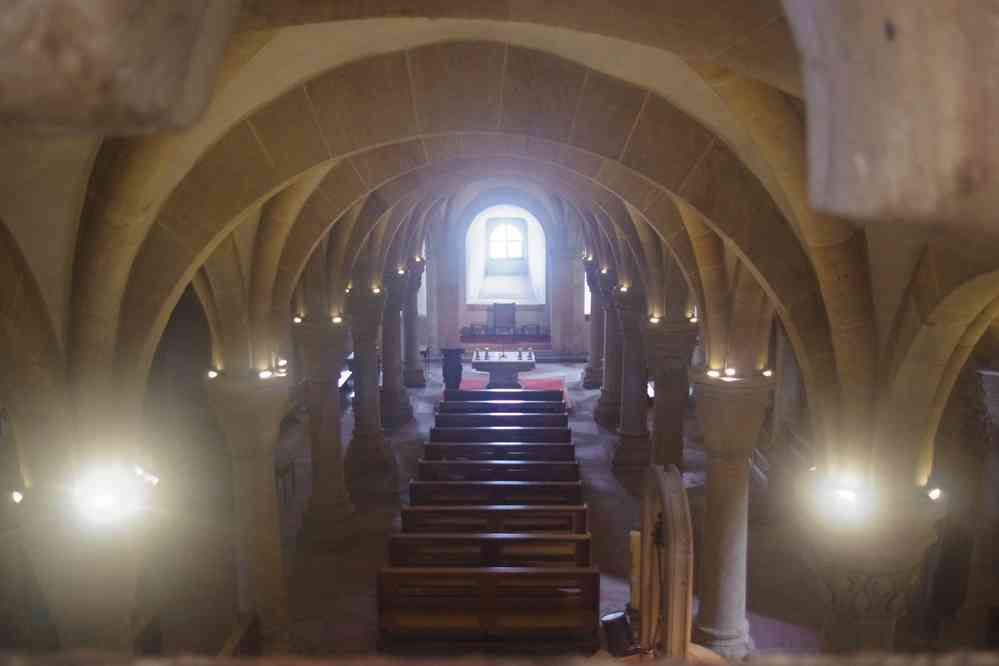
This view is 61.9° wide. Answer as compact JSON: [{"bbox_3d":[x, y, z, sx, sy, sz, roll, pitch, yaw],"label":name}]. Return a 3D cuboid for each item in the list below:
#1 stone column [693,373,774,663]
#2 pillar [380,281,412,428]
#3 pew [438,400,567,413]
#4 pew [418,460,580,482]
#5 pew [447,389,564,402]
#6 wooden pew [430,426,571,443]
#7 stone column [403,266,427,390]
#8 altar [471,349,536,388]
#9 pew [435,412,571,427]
[{"bbox_3d":[2.269,1.996,8.247,0.750,3.280,0.750,0,10,1],"label":"stone column"},{"bbox_3d":[-2.216,0.326,18.010,0.700,3.279,0.700,0,10,1],"label":"pillar"},{"bbox_3d":[0.072,1.751,16.183,2.400,1.000,0.580,0,10,1],"label":"pew"},{"bbox_3d":[-0.017,2.385,12.899,2.411,0.920,0.600,0,10,2],"label":"pew"},{"bbox_3d":[0.093,1.597,17.049,2.400,1.000,0.580,0,10,1],"label":"pew"},{"bbox_3d":[0.031,2.077,14.692,2.411,0.920,0.600,0,10,2],"label":"wooden pew"},{"bbox_3d":[-2.174,-0.218,21.177,0.630,3.279,0.630,0,10,1],"label":"stone column"},{"bbox_3d":[0.126,0.995,20.992,1.548,0.920,1.150,0,10,1],"label":"altar"},{"bbox_3d":[0.050,1.905,15.317,2.400,1.000,0.580,0,10,1],"label":"pew"}]

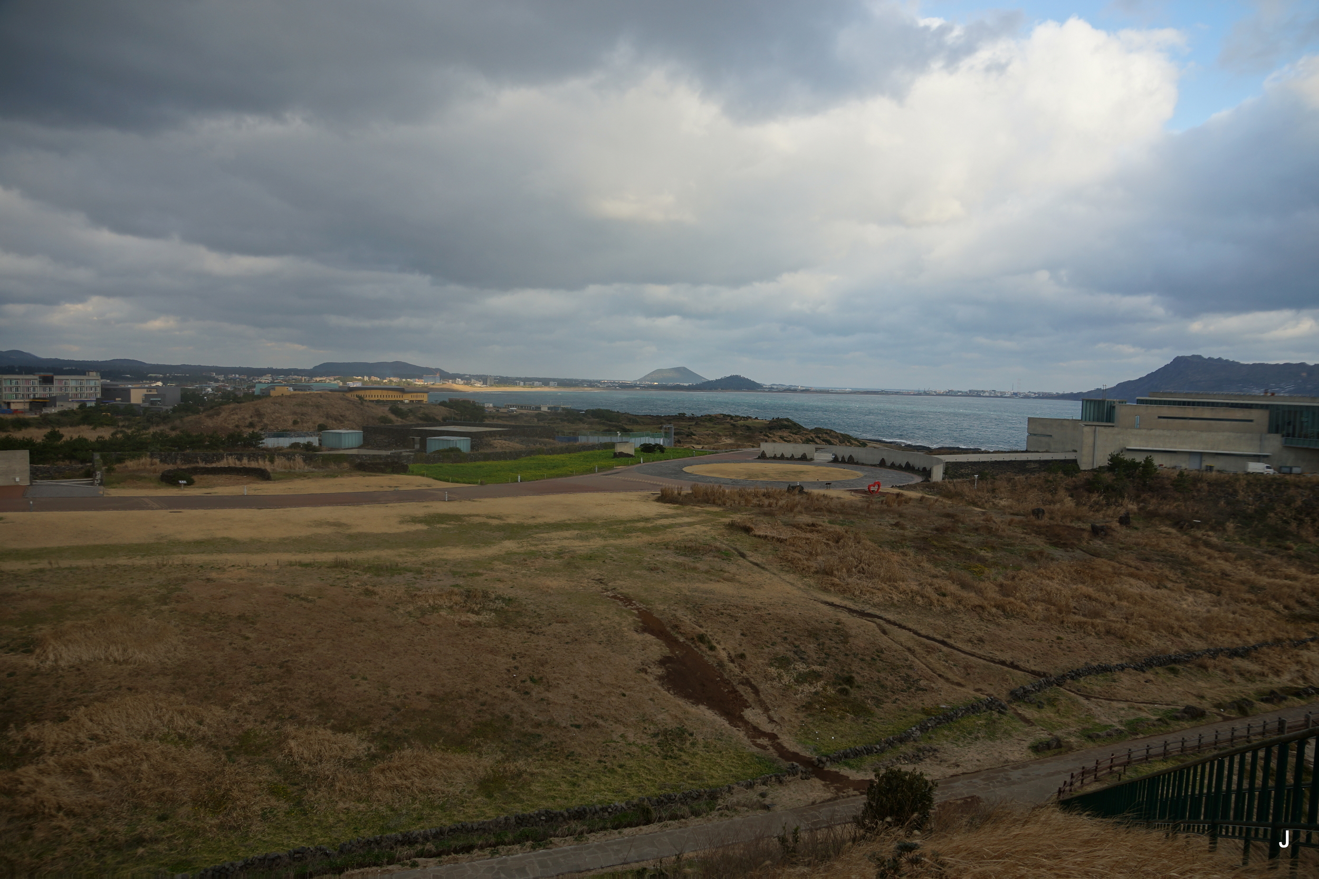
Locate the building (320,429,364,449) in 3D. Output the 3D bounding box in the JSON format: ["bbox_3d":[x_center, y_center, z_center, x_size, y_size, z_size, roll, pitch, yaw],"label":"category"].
[{"bbox_3d":[-72.700,0.000,201.900,6.300,3.600,6.300,3,4,26],"label":"building"}]

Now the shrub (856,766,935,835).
[{"bbox_3d":[4.653,7.142,17.300,1.500,1.300,1.400,2,4,15],"label":"shrub"}]

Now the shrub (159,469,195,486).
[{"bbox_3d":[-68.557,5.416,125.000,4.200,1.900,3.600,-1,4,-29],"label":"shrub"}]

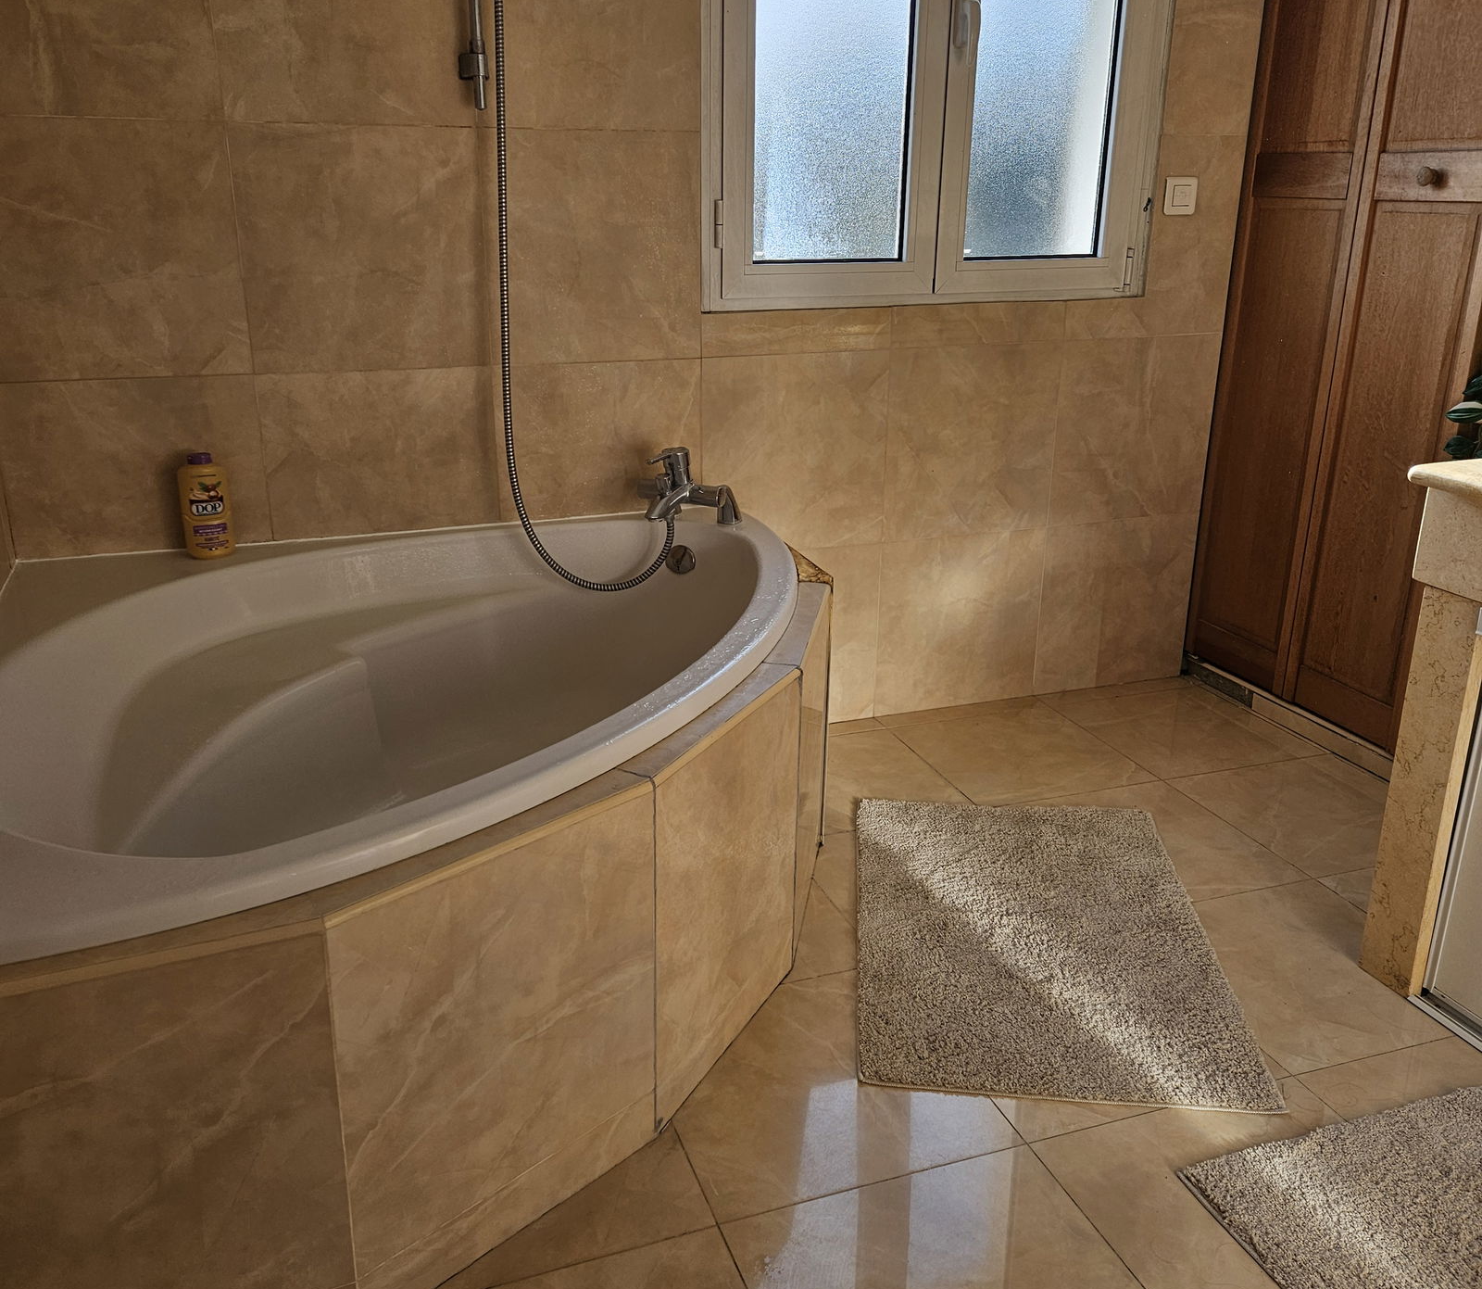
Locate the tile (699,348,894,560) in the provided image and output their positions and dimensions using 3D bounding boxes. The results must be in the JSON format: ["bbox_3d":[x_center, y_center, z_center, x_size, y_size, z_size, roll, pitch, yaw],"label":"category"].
[{"bbox_3d":[0.114,-0.403,2.773,0.420,0.423,0.012,-7,21,-19],"label":"tile"}]

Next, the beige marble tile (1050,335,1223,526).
[{"bbox_3d":[0.941,-0.511,3.151,0.444,0.439,0.015,-7,20,-18],"label":"beige marble tile"}]

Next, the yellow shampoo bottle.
[{"bbox_3d":[-0.953,-0.247,2.343,0.080,0.188,0.050,-7,21,-19],"label":"yellow shampoo bottle"}]

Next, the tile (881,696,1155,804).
[{"bbox_3d":[0.614,0.240,2.992,0.435,0.015,0.505,-7,20,-18],"label":"tile"}]

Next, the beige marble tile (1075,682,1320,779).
[{"bbox_3d":[1.008,0.197,3.002,0.432,0.012,0.433,-7,21,-19],"label":"beige marble tile"}]

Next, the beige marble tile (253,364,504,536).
[{"bbox_3d":[-0.676,-0.364,2.487,0.420,0.313,0.012,-7,21,-19],"label":"beige marble tile"}]

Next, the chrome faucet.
[{"bbox_3d":[-0.118,-0.303,2.567,0.197,0.150,0.155,9,21,24],"label":"chrome faucet"}]

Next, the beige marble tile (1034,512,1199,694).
[{"bbox_3d":[0.936,-0.100,3.291,0.435,0.433,0.015,-7,20,-18],"label":"beige marble tile"}]

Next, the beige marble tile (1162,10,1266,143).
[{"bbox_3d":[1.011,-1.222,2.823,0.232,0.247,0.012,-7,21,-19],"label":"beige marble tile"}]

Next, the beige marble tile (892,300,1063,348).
[{"bbox_3d":[0.527,-0.715,2.925,0.435,0.093,0.015,-7,20,-18],"label":"beige marble tile"}]

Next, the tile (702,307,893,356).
[{"bbox_3d":[0.117,-0.668,2.789,0.435,0.091,0.015,-7,20,-18],"label":"tile"}]

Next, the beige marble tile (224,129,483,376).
[{"bbox_3d":[-0.699,-0.739,2.459,0.444,0.439,0.015,-7,20,-18],"label":"beige marble tile"}]

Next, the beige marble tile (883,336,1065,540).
[{"bbox_3d":[0.527,-0.464,3.012,0.435,0.439,0.015,-7,20,-18],"label":"beige marble tile"}]

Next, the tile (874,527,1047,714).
[{"bbox_3d":[0.508,-0.051,3.048,0.420,0.421,0.012,-7,21,-19],"label":"tile"}]

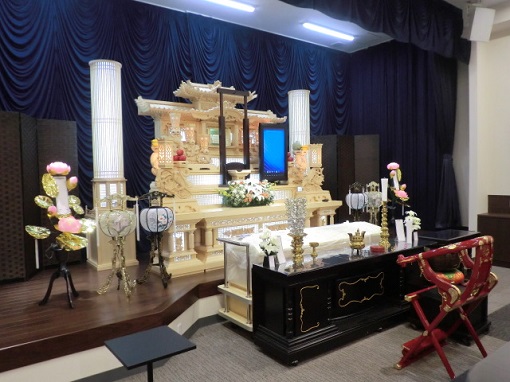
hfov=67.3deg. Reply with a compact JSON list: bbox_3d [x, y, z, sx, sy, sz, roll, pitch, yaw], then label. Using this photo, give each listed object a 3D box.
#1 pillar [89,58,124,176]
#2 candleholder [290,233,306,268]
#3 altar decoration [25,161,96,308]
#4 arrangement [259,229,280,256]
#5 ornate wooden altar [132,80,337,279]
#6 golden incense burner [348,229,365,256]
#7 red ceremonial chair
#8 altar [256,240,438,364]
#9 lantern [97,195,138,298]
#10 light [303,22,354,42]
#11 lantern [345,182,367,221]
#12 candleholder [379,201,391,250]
[{"bbox_3d":[-1.793,-0.819,4.652,0.370,1.420,0.370,-3,3,-35],"label":"pillar"},{"bbox_3d":[0.379,0.495,3.253,0.135,0.290,0.135,-1,3,0],"label":"candleholder"},{"bbox_3d":[-1.685,0.362,3.327,0.520,1.220,0.500,-3,3,-35],"label":"altar decoration"},{"bbox_3d":[0.138,0.408,3.155,0.165,0.235,0.165,-3,3,-35],"label":"arrangement"},{"bbox_3d":[-0.195,-0.330,5.207,2.680,2.380,1.360,-3,3,-35],"label":"ornate wooden altar"},{"bbox_3d":[0.998,0.477,3.723,0.160,0.255,0.155,-3,3,-35],"label":"golden incense burner"},{"bbox_3d":[1.510,0.847,2.943,0.690,0.980,0.540,-3,4,-40],"label":"red ceremonial chair"},{"bbox_3d":[0.946,0.956,3.713,2.020,0.700,0.520,-3,3,-35],"label":"altar"},{"bbox_3d":[-1.289,0.494,3.607,0.380,0.920,0.370,-3,3,-35],"label":"lantern"},{"bbox_3d":[1.296,-2.684,6.570,1.260,0.090,0.110,-3,3,-35],"label":"light"},{"bbox_3d":[1.504,0.352,5.681,0.370,0.930,0.360,-3,3,-35],"label":"lantern"},{"bbox_3d":[1.340,0.345,3.937,0.120,0.490,0.120,-3,3,-35],"label":"candleholder"}]

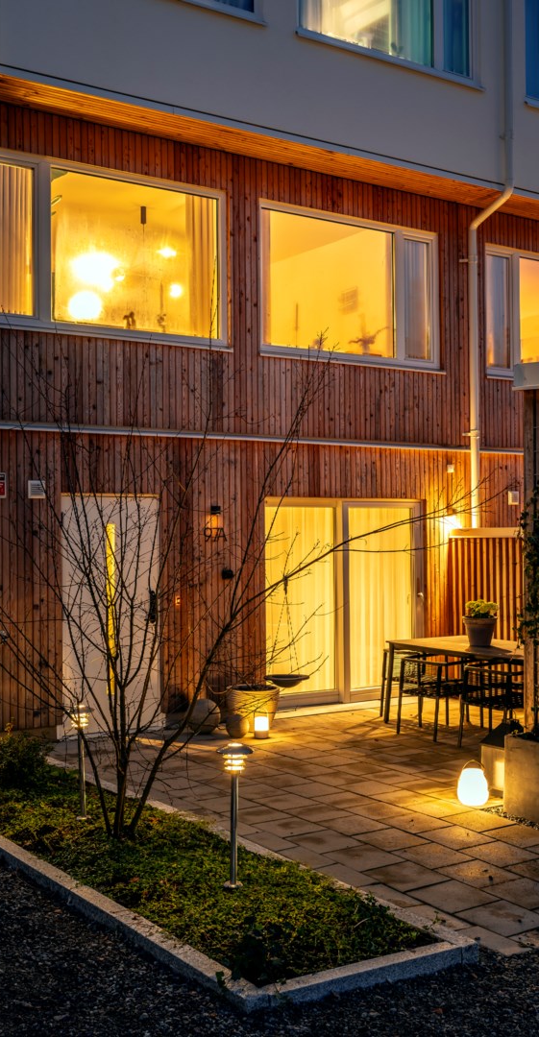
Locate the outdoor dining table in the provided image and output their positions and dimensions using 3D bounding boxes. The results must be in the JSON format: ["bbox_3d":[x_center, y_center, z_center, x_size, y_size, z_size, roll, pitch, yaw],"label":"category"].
[{"bbox_3d":[2.054,1.494,9.758,0.930,0.740,2.200,0,-1,-34],"label":"outdoor dining table"}]

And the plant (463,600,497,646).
[{"bbox_3d":[1.872,0.929,9.980,0.310,0.405,0.310,0,-1,0],"label":"plant"}]

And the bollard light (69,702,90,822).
[{"bbox_3d":[-1.162,1.512,6.970,0.183,0.704,0.183,0,-1,-34],"label":"bollard light"}]

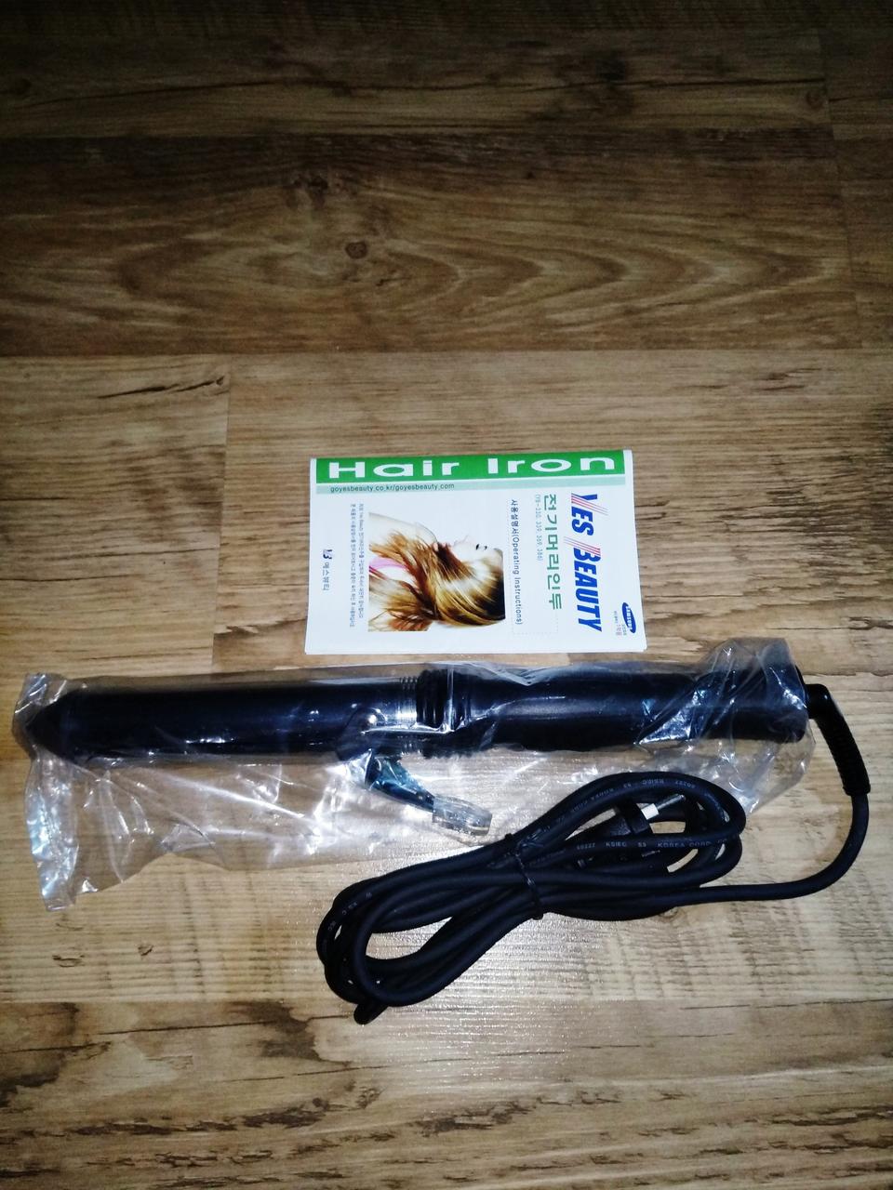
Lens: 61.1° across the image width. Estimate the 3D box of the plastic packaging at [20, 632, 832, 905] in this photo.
[{"bbox_3d":[-0.015,0.074,0.332,0.361,0.040,0.104,-4,78,0],"label":"plastic packaging"}]

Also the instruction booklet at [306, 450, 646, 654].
[{"bbox_3d":[0.013,-0.022,0.371,0.163,0.003,0.101,-1,78,0],"label":"instruction booklet"}]

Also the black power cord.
[{"bbox_3d":[0.069,0.120,0.327,0.255,0.030,0.084,-20,79,-4],"label":"black power cord"}]

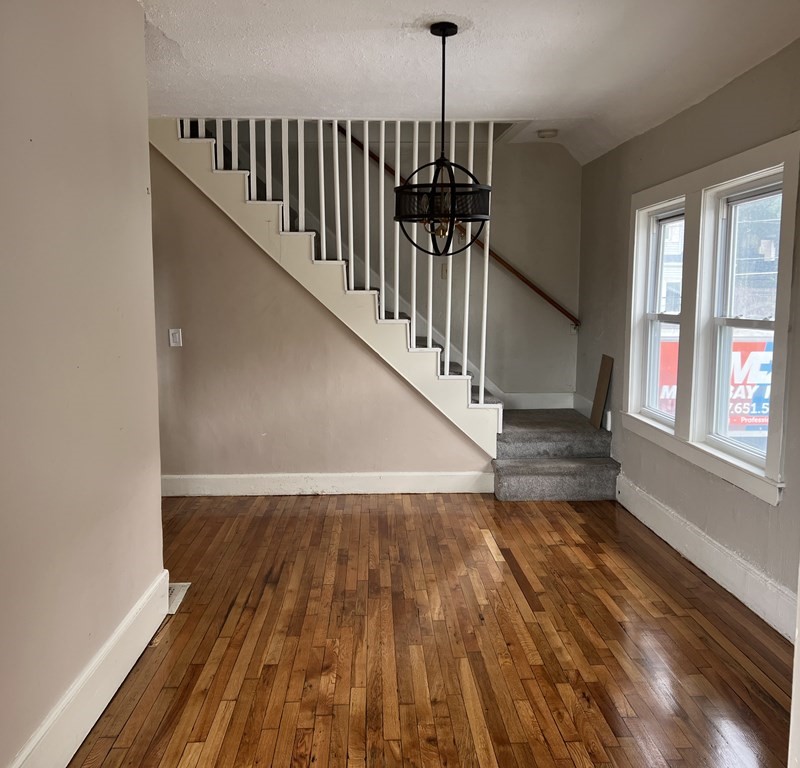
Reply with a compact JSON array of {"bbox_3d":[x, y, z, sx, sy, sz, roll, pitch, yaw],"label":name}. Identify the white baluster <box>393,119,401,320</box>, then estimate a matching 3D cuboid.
[{"bbox_3d":[-0.017,-1.126,5.334,0.032,1.346,0.032,0,6,-2],"label":"white baluster"}]

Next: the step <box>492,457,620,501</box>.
[{"bbox_3d":[1.059,0.675,5.389,0.870,0.245,0.301,0,7,-3],"label":"step"}]

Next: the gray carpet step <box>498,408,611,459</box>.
[{"bbox_3d":[1.090,0.377,5.974,0.798,0.210,0.980,0,6,-2],"label":"gray carpet step"}]

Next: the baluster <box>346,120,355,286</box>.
[{"bbox_3d":[-0.338,-1.224,5.261,0.034,1.113,0.034,0,7,-3],"label":"baluster"}]

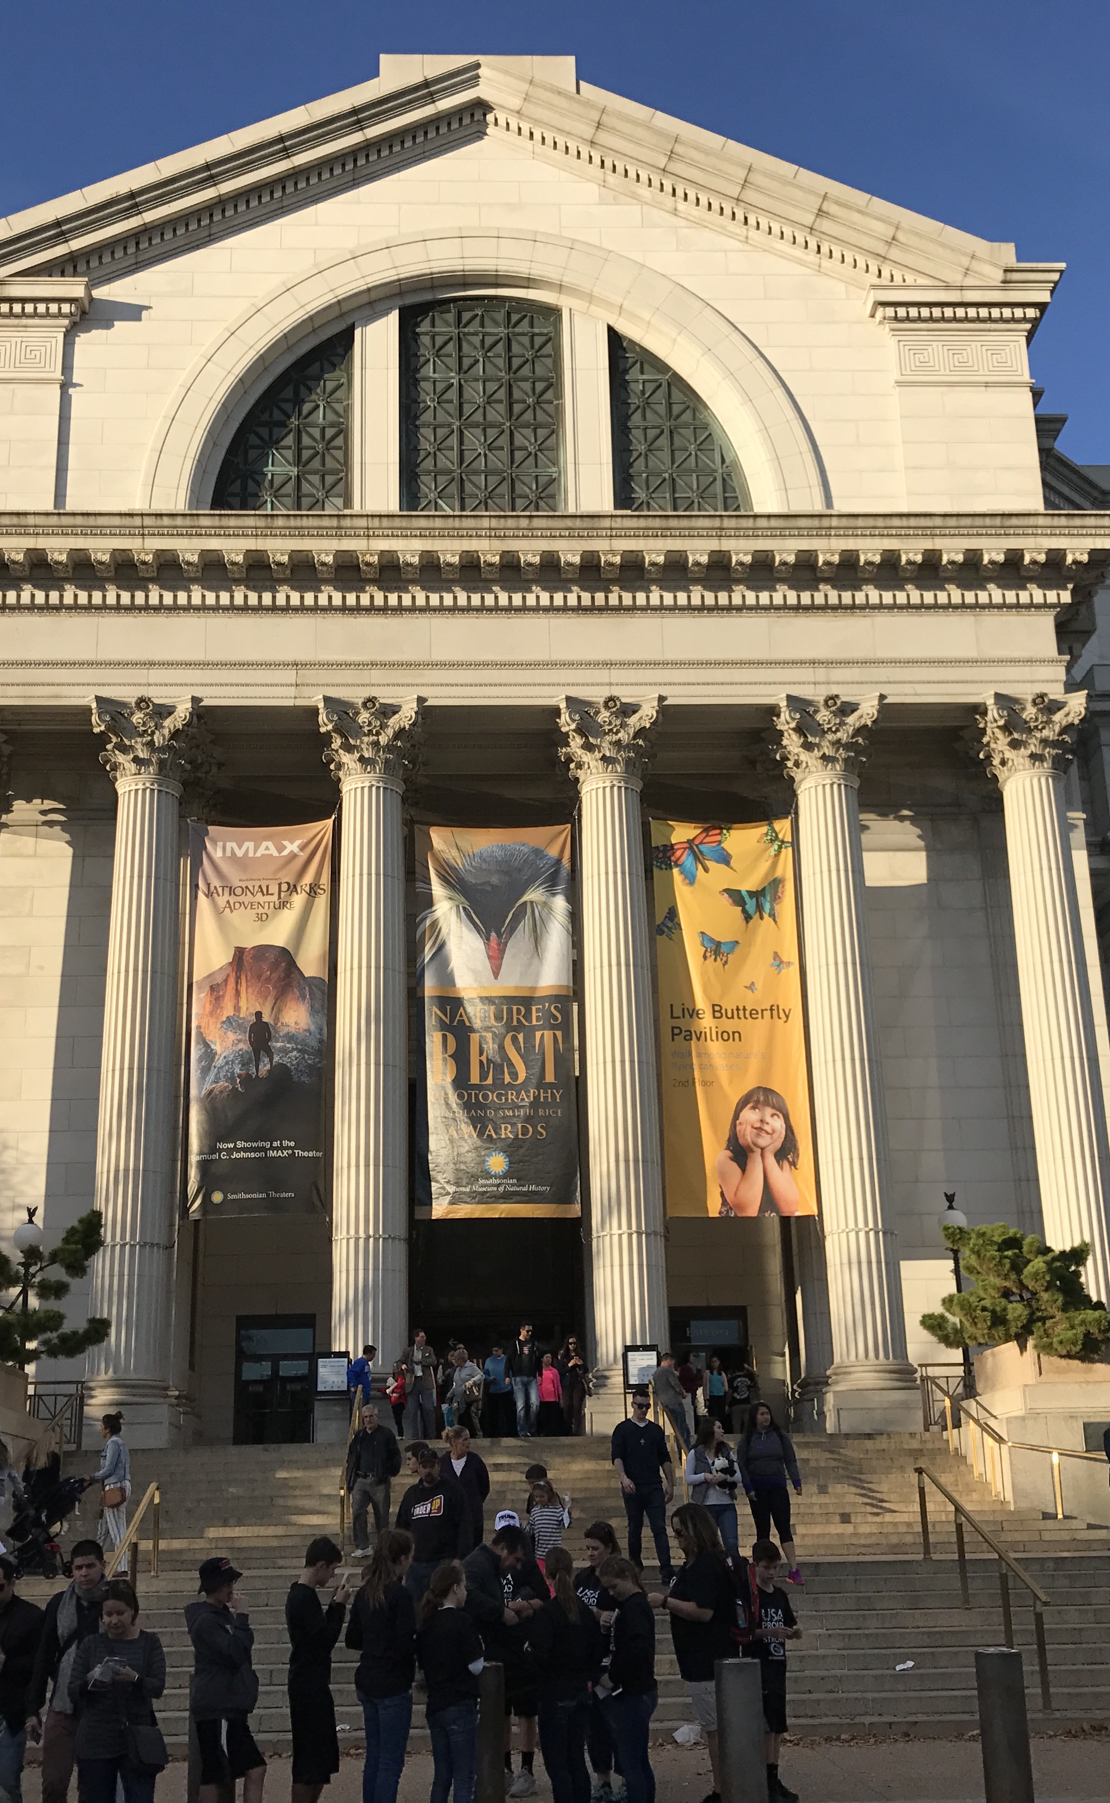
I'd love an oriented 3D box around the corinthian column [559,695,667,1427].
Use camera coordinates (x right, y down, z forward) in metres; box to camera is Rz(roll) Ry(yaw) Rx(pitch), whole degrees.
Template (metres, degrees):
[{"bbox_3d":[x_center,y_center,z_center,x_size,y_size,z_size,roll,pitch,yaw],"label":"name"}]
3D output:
[{"bbox_3d":[1.158,2.715,34.154,1.950,12.950,1.950,-1,-18,-3],"label":"corinthian column"}]

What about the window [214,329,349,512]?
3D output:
[{"bbox_3d":[-5.341,-9.326,38.106,2.650,4.300,0.300,-1,-18,-3],"label":"window"}]

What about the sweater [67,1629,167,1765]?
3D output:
[{"bbox_3d":[-2.076,3.766,9.226,0.446,0.588,0.360,1,-18,-7],"label":"sweater"}]

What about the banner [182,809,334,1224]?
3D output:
[{"bbox_3d":[-5.191,1.968,34.294,2.500,7.150,0.100,-1,-18,-3],"label":"banner"}]

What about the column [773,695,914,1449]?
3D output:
[{"bbox_3d":[5.342,2.753,35.222,1.750,13.350,1.750,-1,-18,-3],"label":"column"}]

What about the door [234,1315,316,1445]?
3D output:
[{"bbox_3d":[-5.164,8.868,35.762,1.514,2.465,0.180,-1,-18,-2],"label":"door"}]

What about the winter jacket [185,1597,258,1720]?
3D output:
[{"bbox_3d":[-1.723,3.895,10.015,0.370,0.610,0.460,-1,-18,0],"label":"winter jacket"}]

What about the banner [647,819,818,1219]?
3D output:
[{"bbox_3d":[3.101,1.986,34.385,2.630,7.236,0.150,-1,-18,-2],"label":"banner"}]

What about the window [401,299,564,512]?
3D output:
[{"bbox_3d":[-1.611,-10.705,42.229,3.450,5.450,0.400,-1,-18,-3],"label":"window"}]

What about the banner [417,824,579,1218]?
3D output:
[{"bbox_3d":[-1.000,2.023,34.234,2.757,7.086,0.150,-1,-18,-2],"label":"banner"}]

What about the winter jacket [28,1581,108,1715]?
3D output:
[{"bbox_3d":[-2.429,3.836,9.999,0.540,0.670,0.320,1,-18,-8],"label":"winter jacket"}]

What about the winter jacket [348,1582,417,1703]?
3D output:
[{"bbox_3d":[-0.921,3.950,10.363,0.390,0.590,0.320,-8,-19,20],"label":"winter jacket"}]

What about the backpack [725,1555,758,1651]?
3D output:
[{"bbox_3d":[1.170,4.365,12.117,0.210,0.520,0.300,-6,-18,14],"label":"backpack"}]

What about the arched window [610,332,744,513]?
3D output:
[{"bbox_3d":[2.555,-9.907,40.332,2.814,4.359,0.300,-1,-18,-2],"label":"arched window"}]

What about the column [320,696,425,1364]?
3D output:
[{"bbox_3d":[-3.195,2.676,33.632,1.880,12.740,1.880,-1,-18,-2],"label":"column"}]

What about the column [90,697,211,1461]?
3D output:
[{"bbox_3d":[-7.243,2.794,33.709,1.950,12.950,1.950,-1,-18,-3],"label":"column"}]

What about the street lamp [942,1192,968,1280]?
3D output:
[{"bbox_3d":[7.122,7.173,34.038,0.480,4.100,0.480,-1,-18,-3],"label":"street lamp"}]

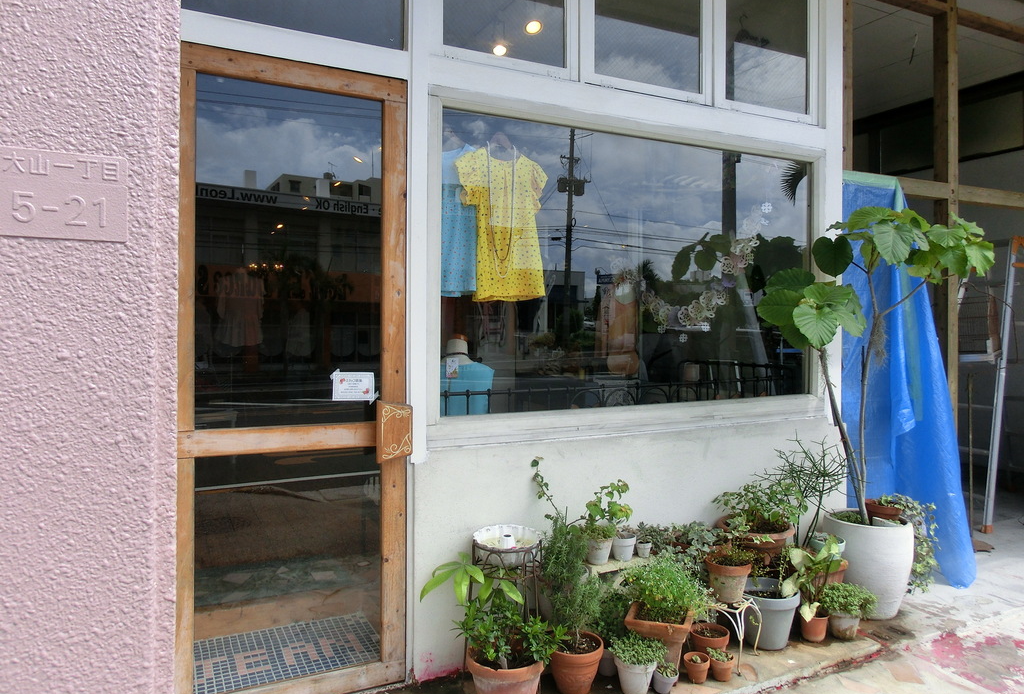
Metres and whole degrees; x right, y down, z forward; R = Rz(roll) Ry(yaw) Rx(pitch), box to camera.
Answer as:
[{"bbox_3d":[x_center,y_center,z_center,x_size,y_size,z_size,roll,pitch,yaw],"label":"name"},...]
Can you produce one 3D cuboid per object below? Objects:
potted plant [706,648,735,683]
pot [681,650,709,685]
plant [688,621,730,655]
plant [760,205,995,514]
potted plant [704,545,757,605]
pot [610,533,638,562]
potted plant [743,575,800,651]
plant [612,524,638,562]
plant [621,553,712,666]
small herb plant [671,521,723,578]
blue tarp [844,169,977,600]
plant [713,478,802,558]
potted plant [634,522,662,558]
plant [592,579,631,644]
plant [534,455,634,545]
[{"bbox_3d":[0.791,1.195,2.694,0.104,0.113,0.104,0,0,0],"label":"potted plant"},{"bbox_3d":[0.675,1.171,2.583,0.097,0.079,0.097,0,0,0],"label":"pot"},{"bbox_3d":[0.756,1.142,2.704,0.150,0.136,0.150,0,0,0],"label":"plant"},{"bbox_3d":[1.674,0.085,3.279,0.992,1.440,0.629,0,0,-27],"label":"plant"},{"bbox_3d":[0.829,0.858,2.707,0.187,0.202,0.182,0,1,0],"label":"potted plant"},{"bbox_3d":[0.421,0.747,2.656,0.089,0.089,0.089,0,1,0],"label":"pot"},{"bbox_3d":[1.092,1.136,2.994,0.237,0.230,0.237,0,0,0],"label":"potted plant"},{"bbox_3d":[0.450,0.776,2.812,0.100,0.140,0.100,0,0,0],"label":"plant"},{"bbox_3d":[0.566,0.981,2.602,0.333,0.457,0.315,0,0,16],"label":"plant"},{"bbox_3d":[0.767,0.843,2.938,0.223,0.231,0.212,0,0,0],"label":"small herb plant"},{"bbox_3d":[2.112,0.171,3.791,0.775,2.163,0.275,0,0,-25],"label":"blue tarp"},{"bbox_3d":[1.058,0.736,3.073,0.375,0.306,0.357,0,0,0],"label":"plant"},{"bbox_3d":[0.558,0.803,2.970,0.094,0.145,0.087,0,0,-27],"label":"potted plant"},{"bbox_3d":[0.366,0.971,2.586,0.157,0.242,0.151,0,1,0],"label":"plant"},{"bbox_3d":[0.272,0.591,2.737,0.375,0.331,0.188,0,0,-25],"label":"plant"}]

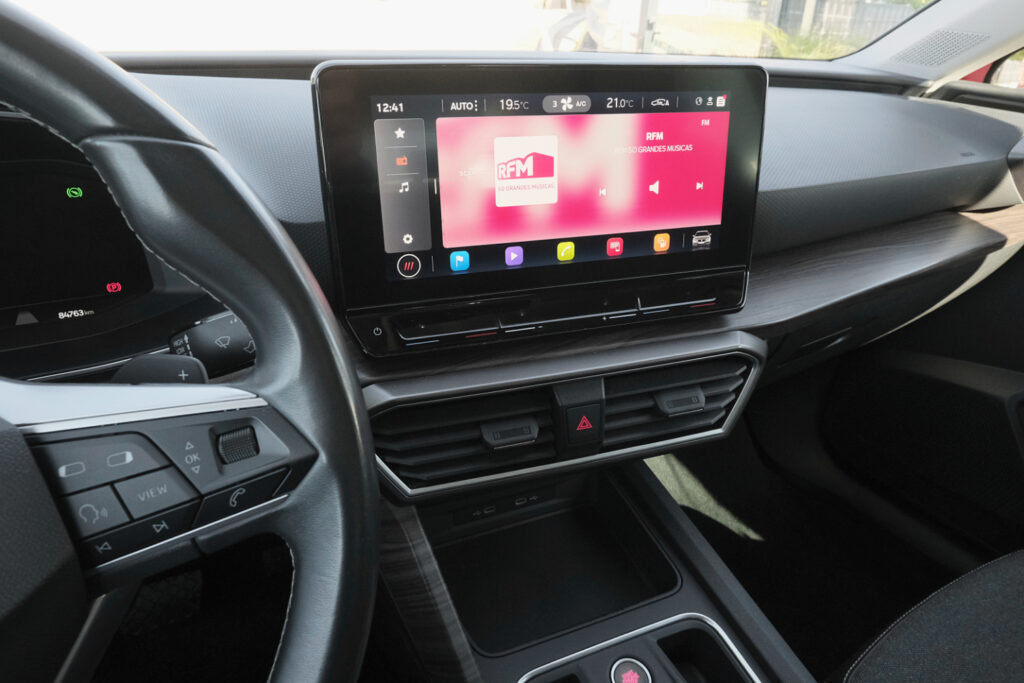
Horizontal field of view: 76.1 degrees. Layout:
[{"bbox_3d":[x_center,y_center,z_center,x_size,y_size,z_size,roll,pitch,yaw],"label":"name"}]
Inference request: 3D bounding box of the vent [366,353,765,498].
[{"bbox_3d":[0.040,0.046,0.450,0.283,0.064,0.040,-8,22,-18],"label":"vent"}]

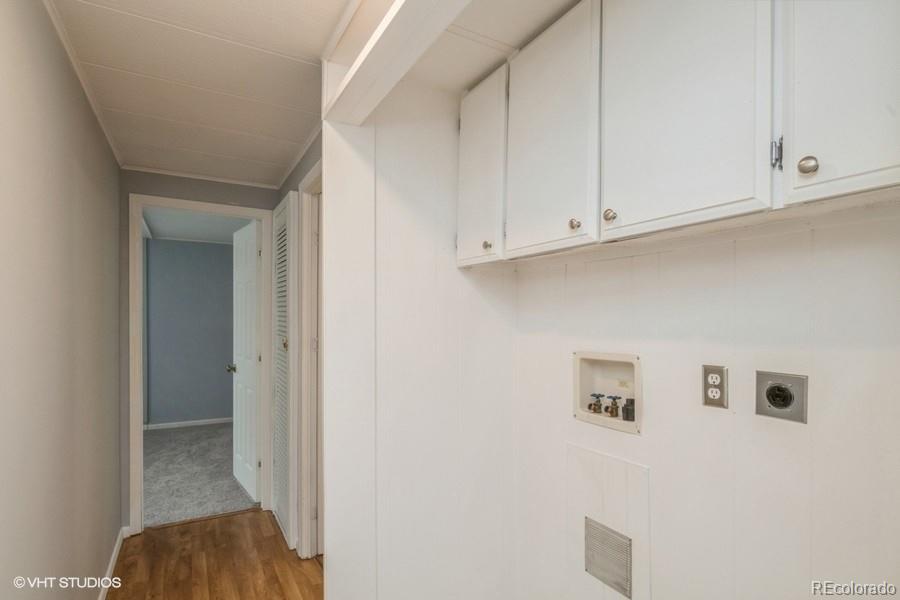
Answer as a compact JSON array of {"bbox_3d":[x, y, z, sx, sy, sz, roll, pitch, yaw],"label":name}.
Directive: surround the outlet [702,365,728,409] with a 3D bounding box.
[{"bbox_3d":[0.750,0.246,1.202,0.013,0.115,0.070,0,-1,-31],"label":"outlet"}]

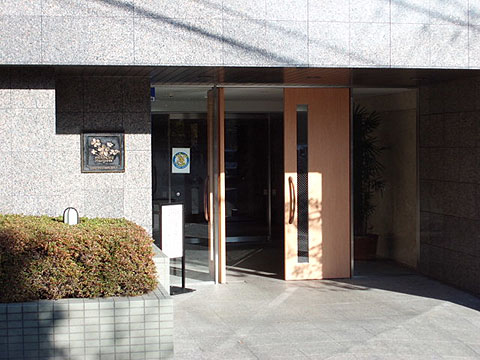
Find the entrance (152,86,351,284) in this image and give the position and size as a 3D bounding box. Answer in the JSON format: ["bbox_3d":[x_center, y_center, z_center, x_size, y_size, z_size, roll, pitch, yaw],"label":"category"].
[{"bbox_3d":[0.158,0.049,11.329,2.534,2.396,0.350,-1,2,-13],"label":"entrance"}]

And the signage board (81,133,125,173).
[{"bbox_3d":[-1.416,-0.278,9.501,0.458,0.413,0.050,-1,2,-13],"label":"signage board"}]

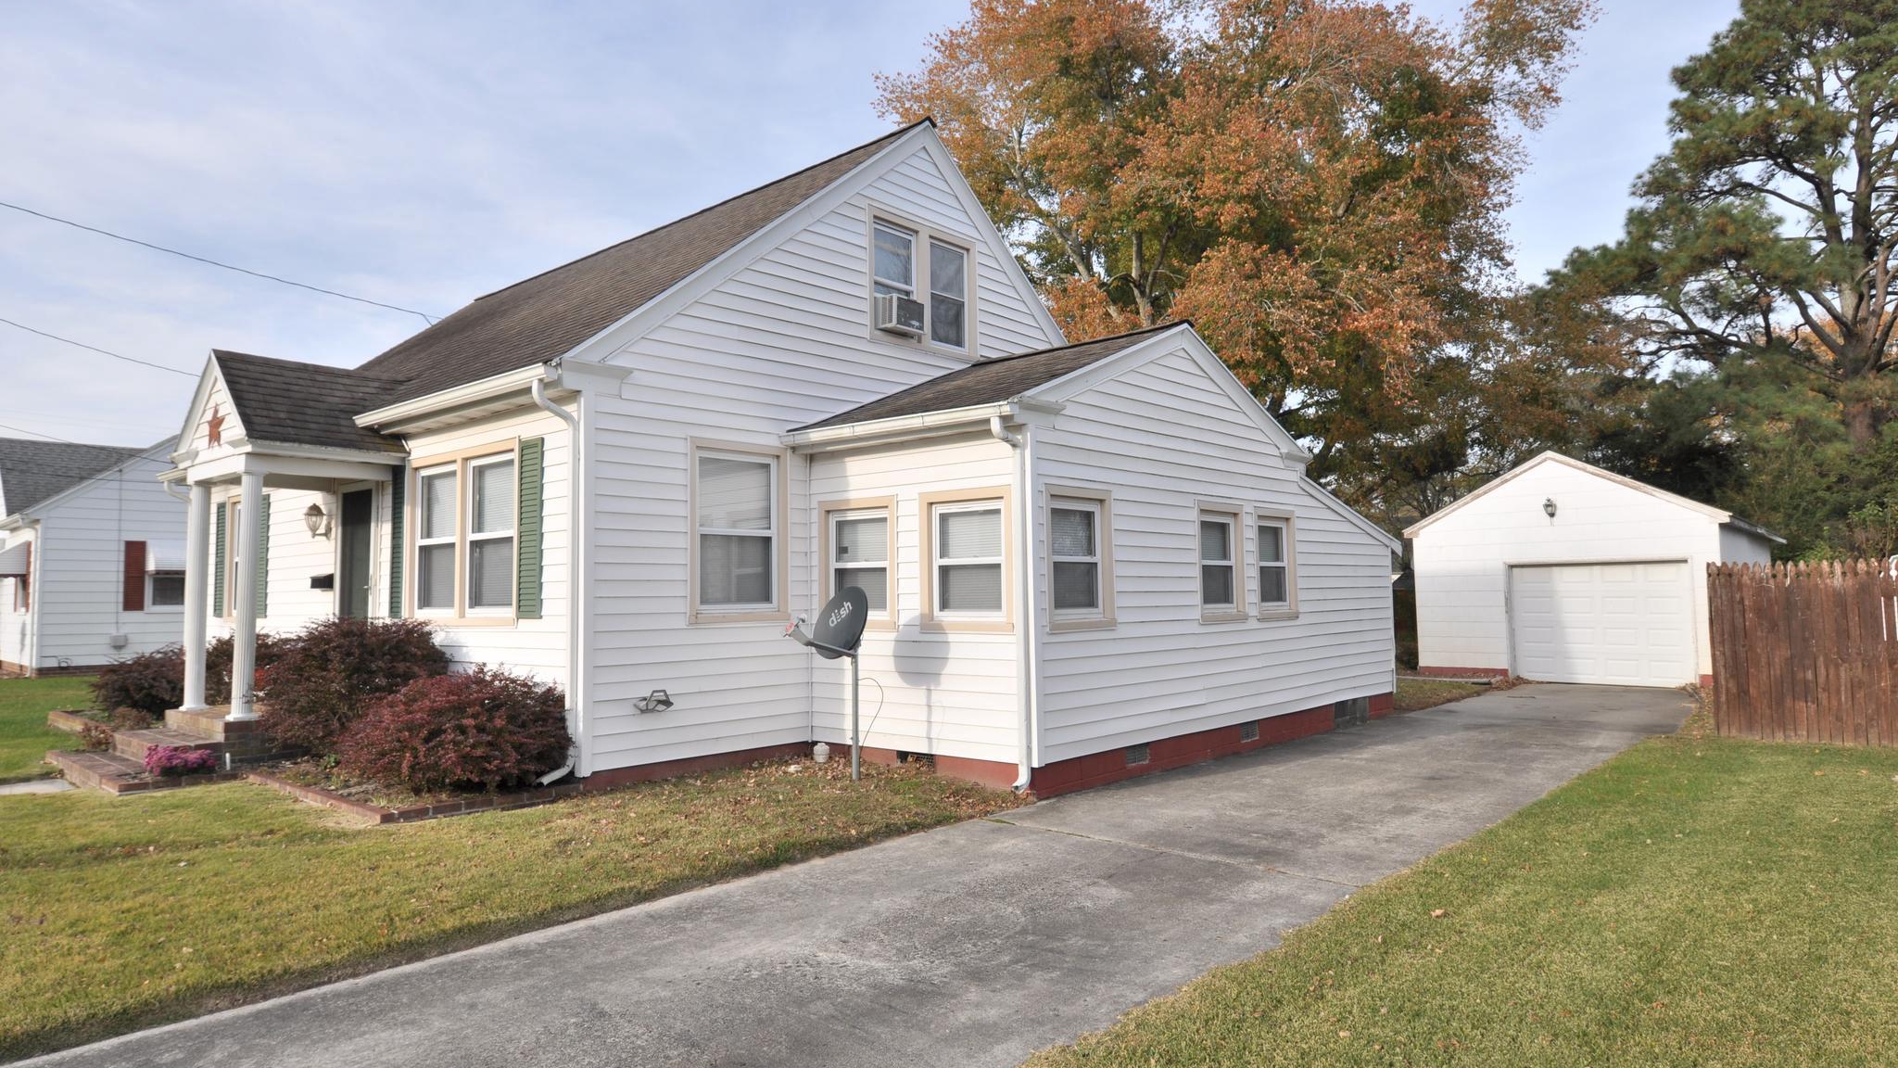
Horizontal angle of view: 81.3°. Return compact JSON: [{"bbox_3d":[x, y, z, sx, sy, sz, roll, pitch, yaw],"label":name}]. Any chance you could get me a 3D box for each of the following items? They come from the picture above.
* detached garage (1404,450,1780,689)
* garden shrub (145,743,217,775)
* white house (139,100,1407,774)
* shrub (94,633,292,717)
[{"bbox_3d":[12.338,0.644,20.792,4.782,3.766,7.729,-3,-4,41],"label":"detached garage"},{"bbox_3d":[-6.451,1.887,9.285,0.490,0.284,0.542,-3,-4,41],"label":"garden shrub"},{"bbox_3d":[-2.528,-0.877,13.796,12.191,6.308,11.287,-3,-4,41],"label":"white house"},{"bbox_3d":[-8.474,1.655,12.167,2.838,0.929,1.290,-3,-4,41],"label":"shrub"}]

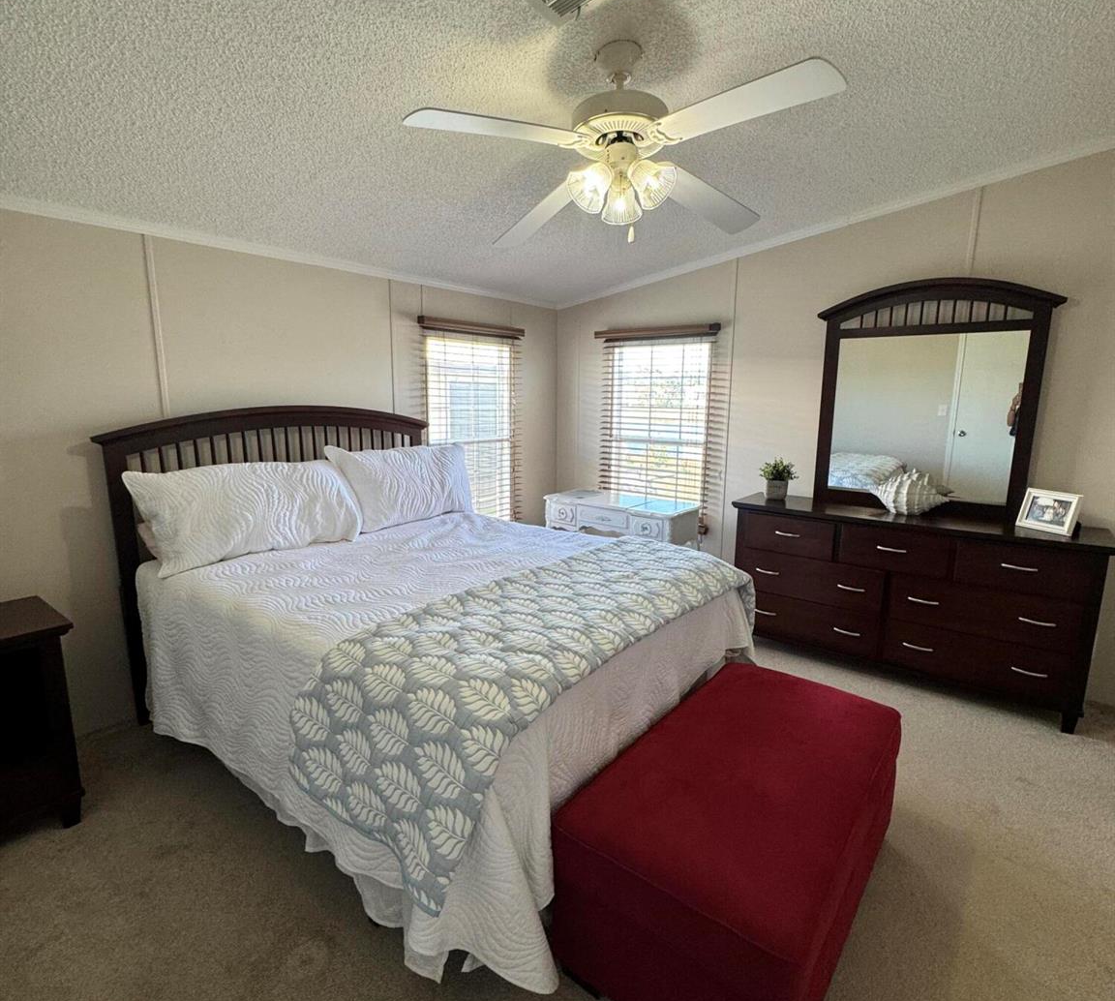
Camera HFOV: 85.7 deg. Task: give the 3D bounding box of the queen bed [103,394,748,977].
[{"bbox_3d":[-0.475,0.313,2.441,2.200,1.345,1.650,8,13,38],"label":"queen bed"}]

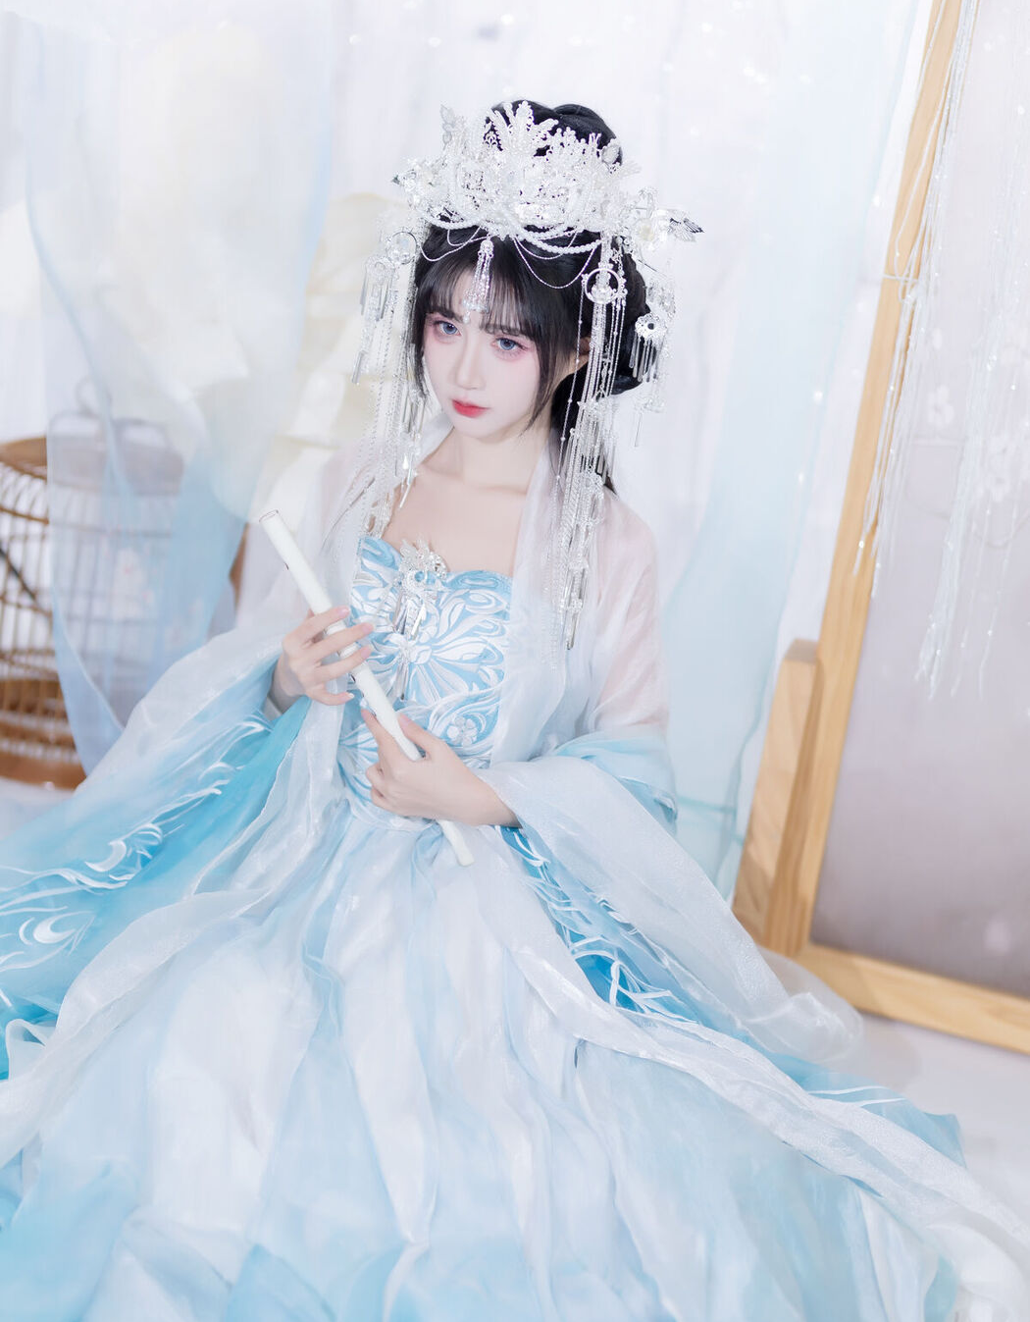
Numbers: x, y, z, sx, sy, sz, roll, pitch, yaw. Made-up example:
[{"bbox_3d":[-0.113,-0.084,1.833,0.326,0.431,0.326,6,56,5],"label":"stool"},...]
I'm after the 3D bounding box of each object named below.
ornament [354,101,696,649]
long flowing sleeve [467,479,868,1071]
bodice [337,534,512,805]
[{"bbox_3d":[0.004,-0.270,3.400,0.300,0.470,0.210,18,20,26],"label":"ornament"},{"bbox_3d":[0.162,0.112,3.460,0.360,0.470,0.310,16,19,24],"label":"long flowing sleeve"},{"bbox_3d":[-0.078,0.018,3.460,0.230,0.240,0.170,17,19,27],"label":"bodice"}]

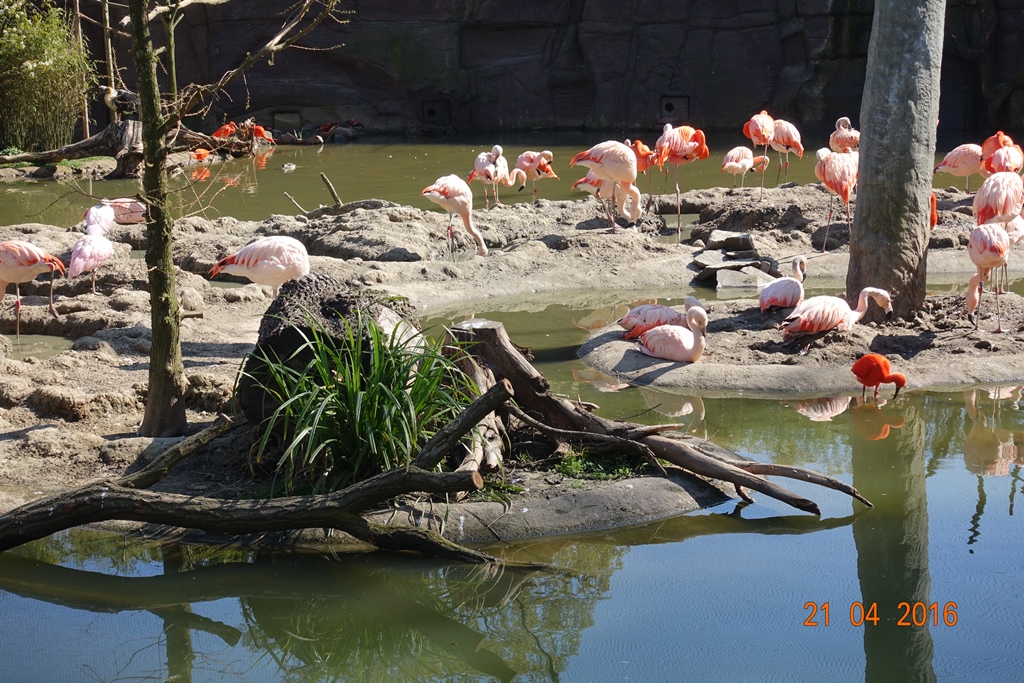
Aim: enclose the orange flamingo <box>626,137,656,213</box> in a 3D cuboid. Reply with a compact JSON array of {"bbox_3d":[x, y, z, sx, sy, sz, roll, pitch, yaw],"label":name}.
[{"bbox_3d":[1.151,-1.484,17.700,0.420,0.680,0.260,-7,12,-29],"label":"orange flamingo"}]

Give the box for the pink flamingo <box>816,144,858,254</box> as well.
[{"bbox_3d":[2.558,-1.112,15.600,0.290,0.820,0.470,-6,11,-25],"label":"pink flamingo"}]

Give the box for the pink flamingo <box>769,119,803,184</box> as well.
[{"bbox_3d":[2.723,-1.859,19.900,0.440,0.750,0.260,4,11,26],"label":"pink flamingo"}]

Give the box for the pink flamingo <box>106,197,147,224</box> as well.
[{"bbox_3d":[-4.050,-1.355,20.600,0.640,0.290,0.300,-2,11,-5],"label":"pink flamingo"}]

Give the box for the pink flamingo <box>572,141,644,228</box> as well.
[{"bbox_3d":[0.769,-1.269,16.200,0.560,0.740,0.270,1,10,9],"label":"pink flamingo"}]

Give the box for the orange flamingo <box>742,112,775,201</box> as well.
[{"bbox_3d":[2.278,-1.719,18.400,0.270,0.820,0.430,-4,11,-17],"label":"orange flamingo"}]

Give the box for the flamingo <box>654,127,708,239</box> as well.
[{"bbox_3d":[1.404,-1.310,16.400,0.480,0.880,0.290,-5,11,-22],"label":"flamingo"}]

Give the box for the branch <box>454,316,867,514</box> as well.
[{"bbox_3d":[0.697,0.333,9.600,1.950,0.780,0.800,2,11,15],"label":"branch"}]

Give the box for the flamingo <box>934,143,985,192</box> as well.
[{"bbox_3d":[4.908,-1.746,21.600,0.680,0.780,0.300,-2,11,-5],"label":"flamingo"}]

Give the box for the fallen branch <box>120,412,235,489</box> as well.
[{"bbox_3d":[-1.680,0.541,9.970,0.580,0.320,0.120,-5,11,-20],"label":"fallen branch"}]

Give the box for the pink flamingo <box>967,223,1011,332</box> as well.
[{"bbox_3d":[3.434,-0.465,14.350,0.300,0.770,0.580,-4,11,-13],"label":"pink flamingo"}]

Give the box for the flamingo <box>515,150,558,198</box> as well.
[{"bbox_3d":[0.291,-1.829,23.200,0.560,0.760,0.300,-6,12,-25],"label":"flamingo"}]

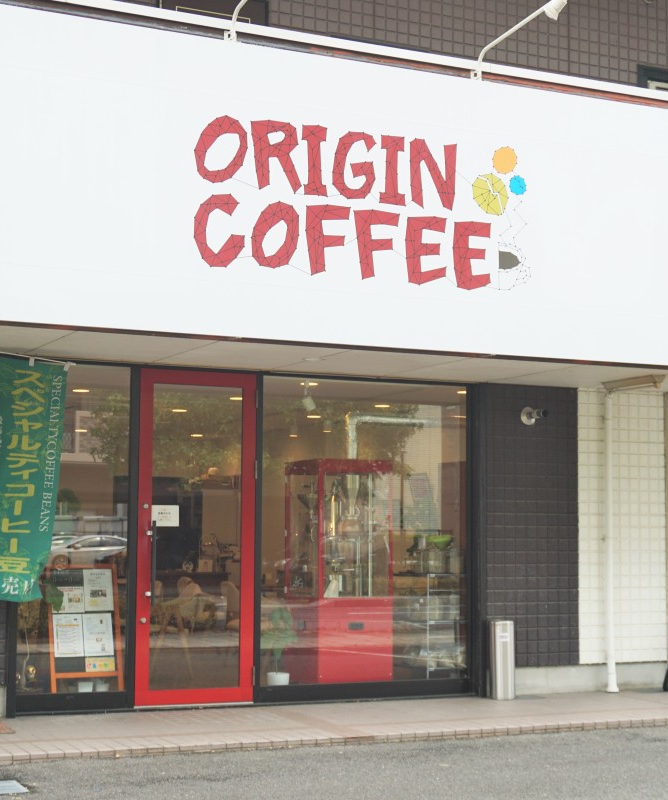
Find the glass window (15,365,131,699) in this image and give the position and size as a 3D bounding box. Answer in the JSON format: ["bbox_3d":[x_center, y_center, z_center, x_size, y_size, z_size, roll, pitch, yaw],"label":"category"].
[{"bbox_3d":[-1.825,0.903,10.070,0.792,2.303,0.060,3,-6,-24],"label":"glass window"}]

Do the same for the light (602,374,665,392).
[{"bbox_3d":[2.314,-0.106,11.116,0.130,0.105,0.660,3,-6,-24],"label":"light"}]

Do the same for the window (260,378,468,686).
[{"bbox_3d":[0.261,1.010,11.016,1.774,2.324,0.060,3,-6,-24],"label":"window"}]

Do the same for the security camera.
[{"bbox_3d":[1.617,0.126,11.457,0.140,0.145,0.200,4,-6,-32],"label":"security camera"}]

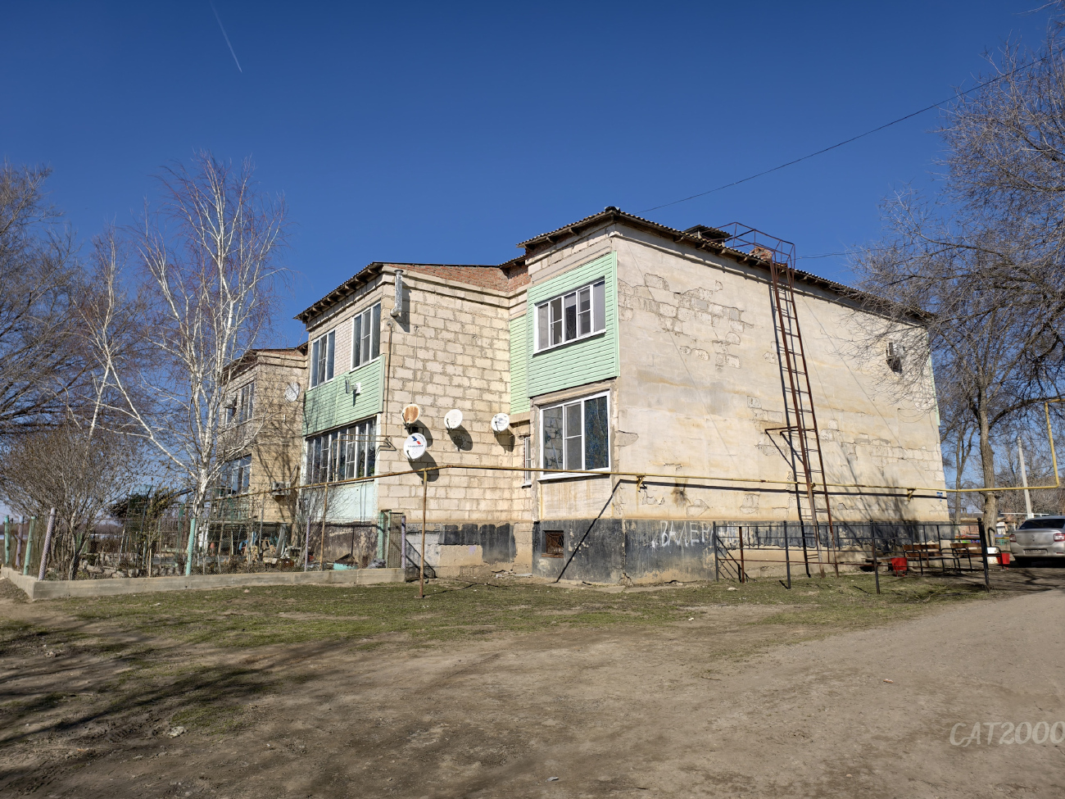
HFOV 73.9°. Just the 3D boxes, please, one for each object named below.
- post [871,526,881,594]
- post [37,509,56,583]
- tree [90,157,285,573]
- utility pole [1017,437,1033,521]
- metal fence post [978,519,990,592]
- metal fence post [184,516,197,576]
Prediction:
[{"bbox_3d":[6.201,2.848,12.809,0.050,1.280,0.050,6,-12,-36],"label":"post"},{"bbox_3d":[-9.202,2.746,13.414,0.080,1.350,0.080,11,-12,-35],"label":"post"},{"bbox_3d":[-11.011,-1.584,22.761,5.700,13.650,5.300,5,-11,-26],"label":"tree"},{"bbox_3d":[36.619,6.563,52.403,0.220,7.750,0.220,7,-12,-36],"label":"utility pole"},{"bbox_3d":[7.269,2.504,11.397,0.055,1.150,0.055,6,-12,-36],"label":"metal fence post"},{"bbox_3d":[-7.184,3.100,14.903,0.078,1.210,0.078,9,-12,-35],"label":"metal fence post"}]

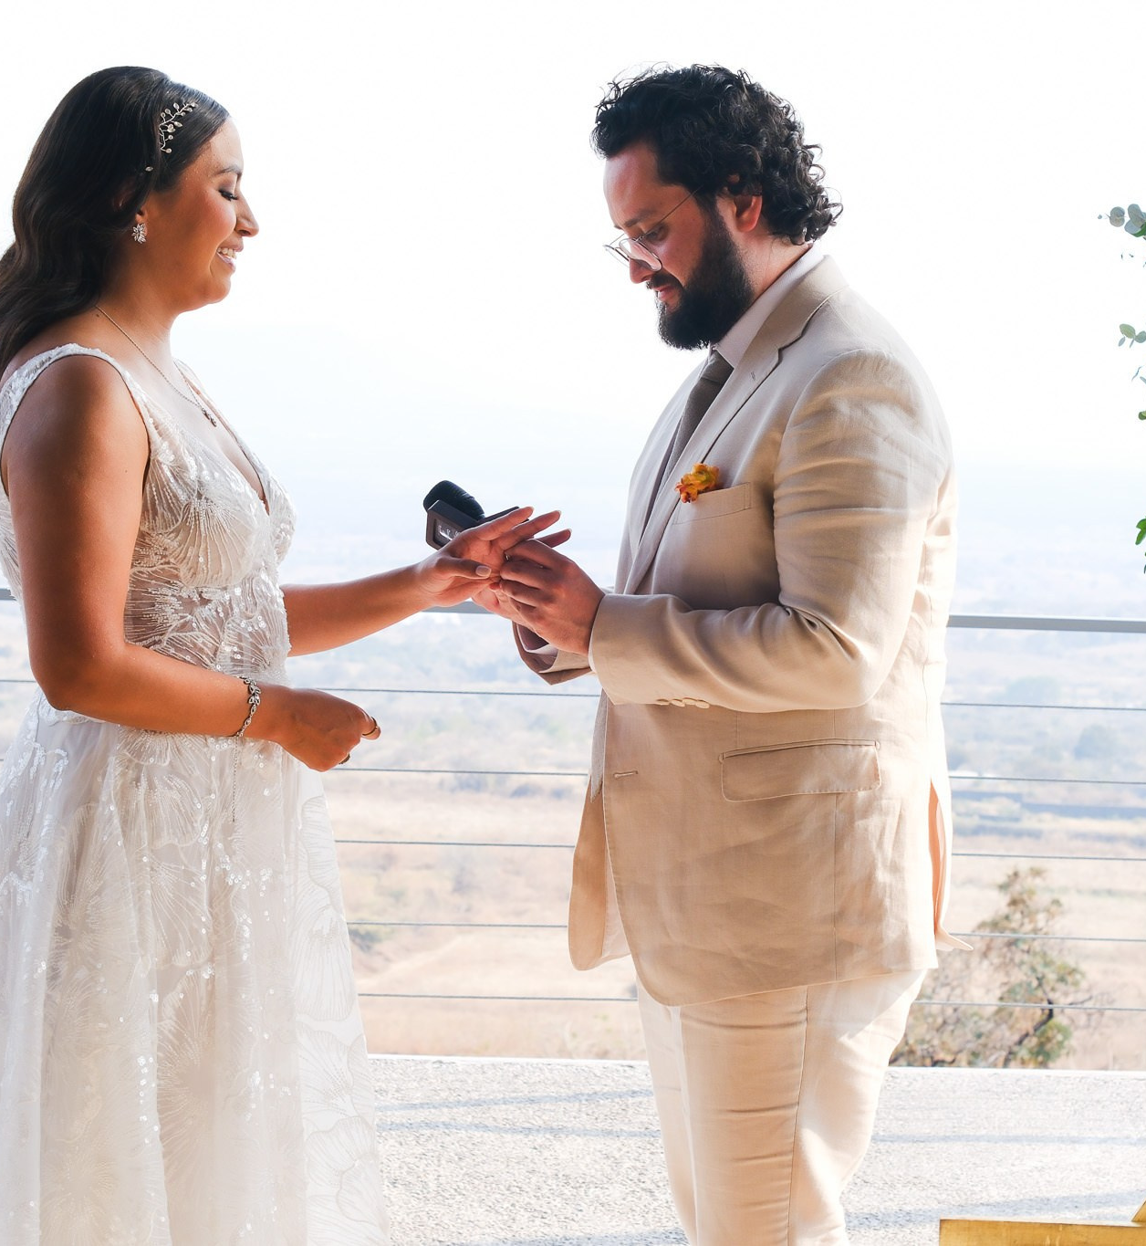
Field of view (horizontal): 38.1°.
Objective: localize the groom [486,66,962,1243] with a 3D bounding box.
[{"bbox_3d":[0.165,0.269,1.861,0.540,1.740,0.560,0,6,-16],"label":"groom"}]

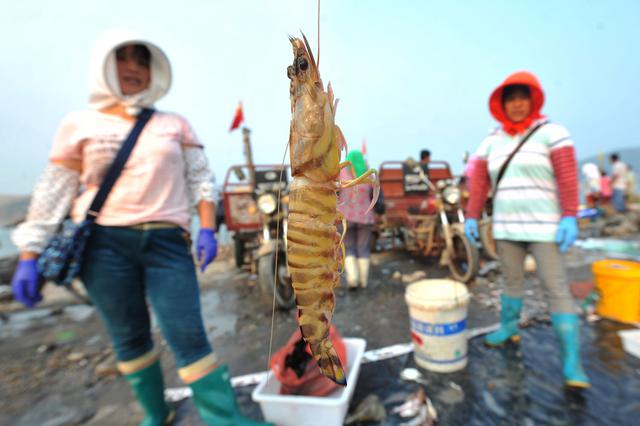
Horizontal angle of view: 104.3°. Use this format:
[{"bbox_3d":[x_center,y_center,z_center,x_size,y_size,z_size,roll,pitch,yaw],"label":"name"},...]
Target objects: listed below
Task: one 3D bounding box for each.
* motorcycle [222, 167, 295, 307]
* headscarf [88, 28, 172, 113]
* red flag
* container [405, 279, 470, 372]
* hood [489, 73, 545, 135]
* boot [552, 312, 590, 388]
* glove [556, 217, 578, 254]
[{"bbox_3d":[-0.700,0.100,3.400,1.150,1.400,2.950,-3,2,-9],"label":"motorcycle"},{"bbox_3d":[-0.777,-0.584,1.020,0.280,0.330,0.260,-1,3,44],"label":"headscarf"},{"bbox_3d":[-1.175,-1.344,3.500,0.240,0.420,0.080,-4,2,-17],"label":"red flag"},{"bbox_3d":[0.653,0.606,1.372,0.315,0.380,0.315,-3,2,0],"label":"container"},{"bbox_3d":[1.059,-0.595,1.340,0.250,0.340,0.260,-2,2,36],"label":"hood"},{"bbox_3d":[1.210,0.645,1.205,0.110,0.290,0.240,-2,2,28],"label":"boot"},{"bbox_3d":[1.214,0.106,1.220,0.085,0.180,0.100,-2,3,37],"label":"glove"}]

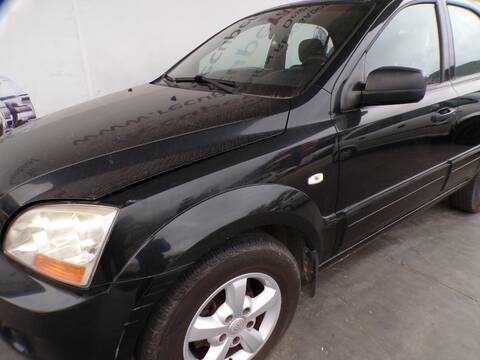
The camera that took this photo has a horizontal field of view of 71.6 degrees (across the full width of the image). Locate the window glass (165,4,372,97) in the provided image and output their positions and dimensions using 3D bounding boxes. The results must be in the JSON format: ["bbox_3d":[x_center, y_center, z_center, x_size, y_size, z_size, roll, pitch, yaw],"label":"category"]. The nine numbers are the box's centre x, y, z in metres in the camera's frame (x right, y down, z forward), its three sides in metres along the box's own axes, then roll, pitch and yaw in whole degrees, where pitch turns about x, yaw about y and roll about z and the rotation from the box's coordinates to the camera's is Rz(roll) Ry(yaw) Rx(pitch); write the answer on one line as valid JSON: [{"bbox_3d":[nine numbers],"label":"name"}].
[{"bbox_3d":[0.025,-0.795,2.030,0.853,0.150,1.400,-48,40,-14],"label":"window glass"}]

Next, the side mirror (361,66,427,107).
[{"bbox_3d":[0.665,-0.402,1.418,0.230,0.165,0.130,19,29,40],"label":"side mirror"}]

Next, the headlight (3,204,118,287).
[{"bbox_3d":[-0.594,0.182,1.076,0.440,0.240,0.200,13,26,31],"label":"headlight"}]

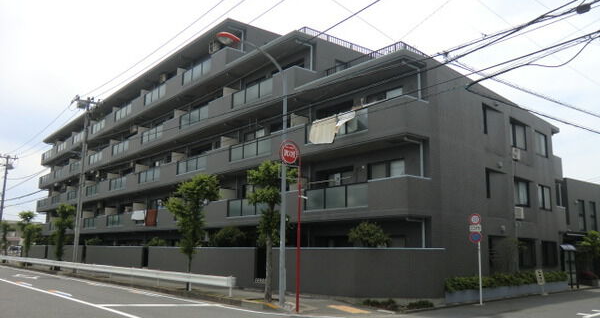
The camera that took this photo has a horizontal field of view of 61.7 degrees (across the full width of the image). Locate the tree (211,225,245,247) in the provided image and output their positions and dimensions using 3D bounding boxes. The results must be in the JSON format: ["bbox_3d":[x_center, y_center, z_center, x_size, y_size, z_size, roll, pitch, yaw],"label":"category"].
[{"bbox_3d":[-3.587,4.739,24.981,1.700,2.750,1.700,9,-13,-38],"label":"tree"}]

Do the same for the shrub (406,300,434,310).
[{"bbox_3d":[3.579,4.305,14.946,0.800,0.270,0.580,10,-14,-43],"label":"shrub"}]

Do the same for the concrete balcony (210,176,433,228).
[{"bbox_3d":[-0.069,2.192,22.349,1.400,1.380,13.400,9,-13,-38],"label":"concrete balcony"}]

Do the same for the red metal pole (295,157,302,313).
[{"bbox_3d":[-0.016,2.043,13.978,0.090,4.290,0.090,9,-12,-38],"label":"red metal pole"}]

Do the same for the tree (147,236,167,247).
[{"bbox_3d":[-8.736,5.764,30.465,1.050,2.110,1.050,8,-12,-38],"label":"tree"}]

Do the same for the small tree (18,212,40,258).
[{"bbox_3d":[-24.799,7.213,46.063,1.900,5.000,1.900,9,-13,-38],"label":"small tree"}]

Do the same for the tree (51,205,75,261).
[{"bbox_3d":[-16.796,5.518,35.627,1.400,4.590,1.400,8,-12,-38],"label":"tree"}]

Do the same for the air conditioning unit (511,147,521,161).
[{"bbox_3d":[9.663,-0.226,22.769,0.740,0.560,0.300,8,-12,-38],"label":"air conditioning unit"}]

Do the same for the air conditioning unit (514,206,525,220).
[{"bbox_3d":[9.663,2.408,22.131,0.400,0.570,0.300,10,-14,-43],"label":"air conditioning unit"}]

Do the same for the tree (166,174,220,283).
[{"bbox_3d":[-4.229,2.872,19.961,1.950,4.560,1.950,8,-12,-38],"label":"tree"}]

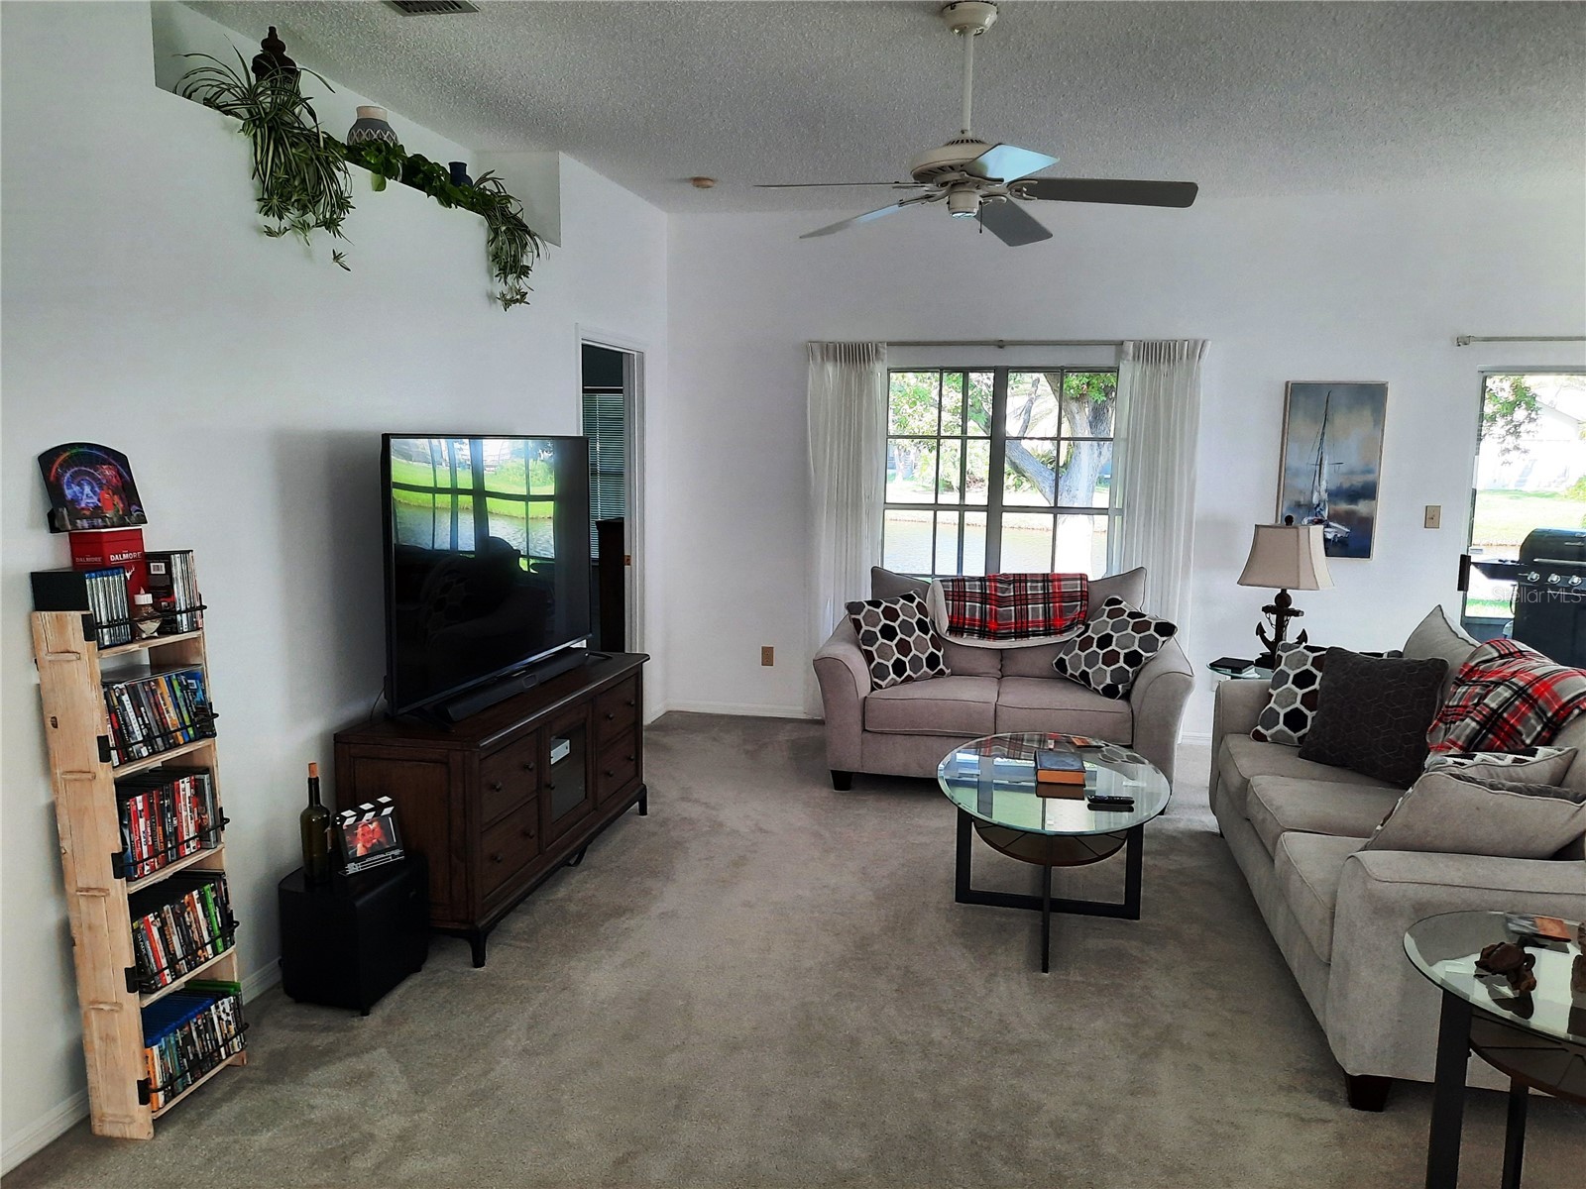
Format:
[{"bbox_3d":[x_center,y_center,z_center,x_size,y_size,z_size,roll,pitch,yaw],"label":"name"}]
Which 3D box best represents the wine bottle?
[{"bbox_3d":[-1.327,0.637,3.209,0.080,0.340,0.080,3,8,12],"label":"wine bottle"}]

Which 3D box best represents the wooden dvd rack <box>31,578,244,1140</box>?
[{"bbox_3d":[-1.521,0.616,2.707,0.155,1.220,0.330,-1,7,13],"label":"wooden dvd rack"}]

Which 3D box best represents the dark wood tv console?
[{"bbox_3d":[-1.022,0.691,4.239,0.490,0.672,1.510,2,8,12],"label":"dark wood tv console"}]

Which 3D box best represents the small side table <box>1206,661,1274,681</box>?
[{"bbox_3d":[2.220,0.630,5.377,0.610,0.575,0.610,3,8,12],"label":"small side table"}]

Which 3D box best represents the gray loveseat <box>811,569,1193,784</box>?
[{"bbox_3d":[0.999,0.396,5.480,1.640,0.970,0.960,2,8,11],"label":"gray loveseat"}]

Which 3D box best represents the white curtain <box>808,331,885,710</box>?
[{"bbox_3d":[0.283,-0.325,6.343,0.435,2.100,0.110,2,8,12],"label":"white curtain"}]

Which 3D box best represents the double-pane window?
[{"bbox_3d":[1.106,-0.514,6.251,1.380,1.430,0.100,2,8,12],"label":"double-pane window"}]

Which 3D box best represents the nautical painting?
[{"bbox_3d":[2.731,-0.627,5.817,0.465,0.885,0.040,2,8,12],"label":"nautical painting"}]

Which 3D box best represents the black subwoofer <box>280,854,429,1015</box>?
[{"bbox_3d":[-1.259,0.960,3.307,0.265,0.335,0.340,3,8,14],"label":"black subwoofer"}]

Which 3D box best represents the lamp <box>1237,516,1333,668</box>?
[{"bbox_3d":[2.283,-0.006,5.293,0.370,0.710,0.265,7,10,40],"label":"lamp"}]

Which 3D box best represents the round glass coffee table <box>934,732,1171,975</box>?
[{"bbox_3d":[0.873,0.849,3.908,0.755,0.475,1.210,3,8,12],"label":"round glass coffee table"}]

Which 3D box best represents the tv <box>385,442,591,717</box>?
[{"bbox_3d":[-1.067,-0.145,4.197,0.080,0.860,1.520,2,8,12],"label":"tv"}]

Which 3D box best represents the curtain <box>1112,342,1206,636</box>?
[{"bbox_3d":[1.877,-0.257,5.992,0.430,2.100,0.110,2,8,12],"label":"curtain"}]

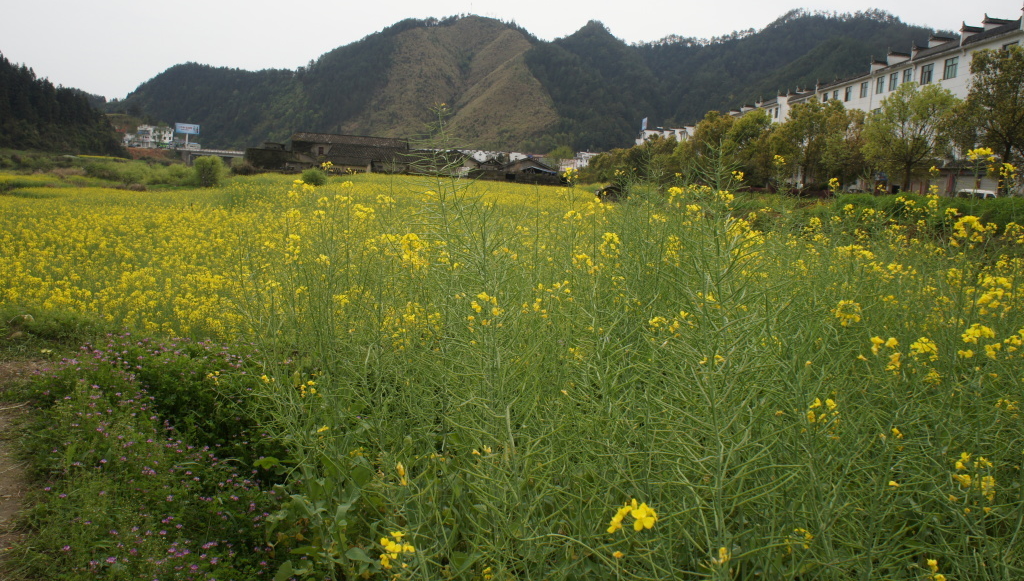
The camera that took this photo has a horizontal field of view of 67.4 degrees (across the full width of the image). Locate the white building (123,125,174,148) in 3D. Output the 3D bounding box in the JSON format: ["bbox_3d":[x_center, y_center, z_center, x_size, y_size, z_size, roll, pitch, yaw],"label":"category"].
[{"bbox_3d":[-179.997,-76.257,380.000,21.000,11.200,12.000,-1,10,-20],"label":"white building"}]

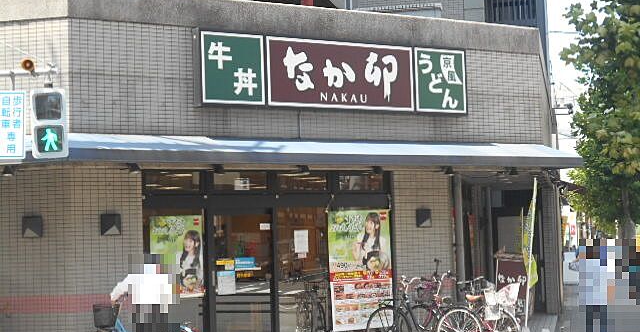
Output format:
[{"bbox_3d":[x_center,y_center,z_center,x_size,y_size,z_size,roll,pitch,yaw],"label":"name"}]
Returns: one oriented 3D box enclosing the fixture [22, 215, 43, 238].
[{"bbox_3d":[-3.472,0.733,14.736,0.240,0.260,0.110,-3,-4,12],"label":"fixture"}]

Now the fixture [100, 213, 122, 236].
[{"bbox_3d":[-2.560,0.722,14.980,0.240,0.255,0.110,1,-5,-33],"label":"fixture"}]

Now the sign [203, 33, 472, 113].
[{"bbox_3d":[0.249,-1.196,16.382,4.236,0.936,0.240,1,-5,-33],"label":"sign"}]

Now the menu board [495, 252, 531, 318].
[{"bbox_3d":[3.076,2.011,19.400,0.550,1.280,0.360,0,-4,-24],"label":"menu board"}]

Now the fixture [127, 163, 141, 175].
[{"bbox_3d":[-2.297,0.031,15.031,0.120,0.140,0.180,1,-5,-33],"label":"fixture"}]

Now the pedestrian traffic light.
[{"bbox_3d":[-2.612,-0.406,11.800,0.350,0.660,0.180,-2,-4,9],"label":"pedestrian traffic light"}]

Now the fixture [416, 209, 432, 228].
[{"bbox_3d":[1.507,0.760,17.592,0.240,0.255,0.110,1,-5,-33],"label":"fixture"}]

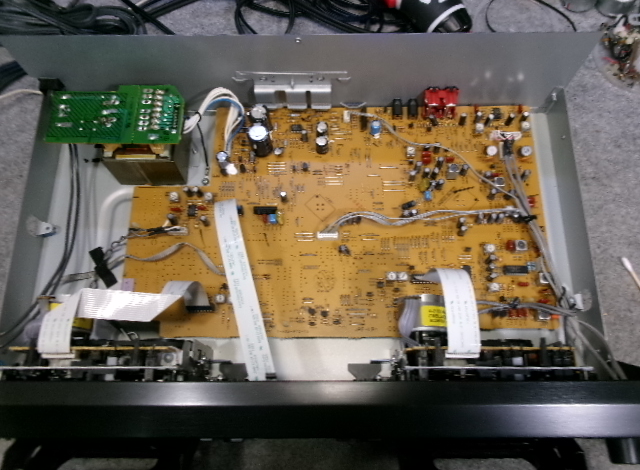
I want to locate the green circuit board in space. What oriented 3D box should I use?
[{"bbox_3d":[-0.157,-0.094,0.403,0.103,0.004,0.051,0,72,1],"label":"green circuit board"}]

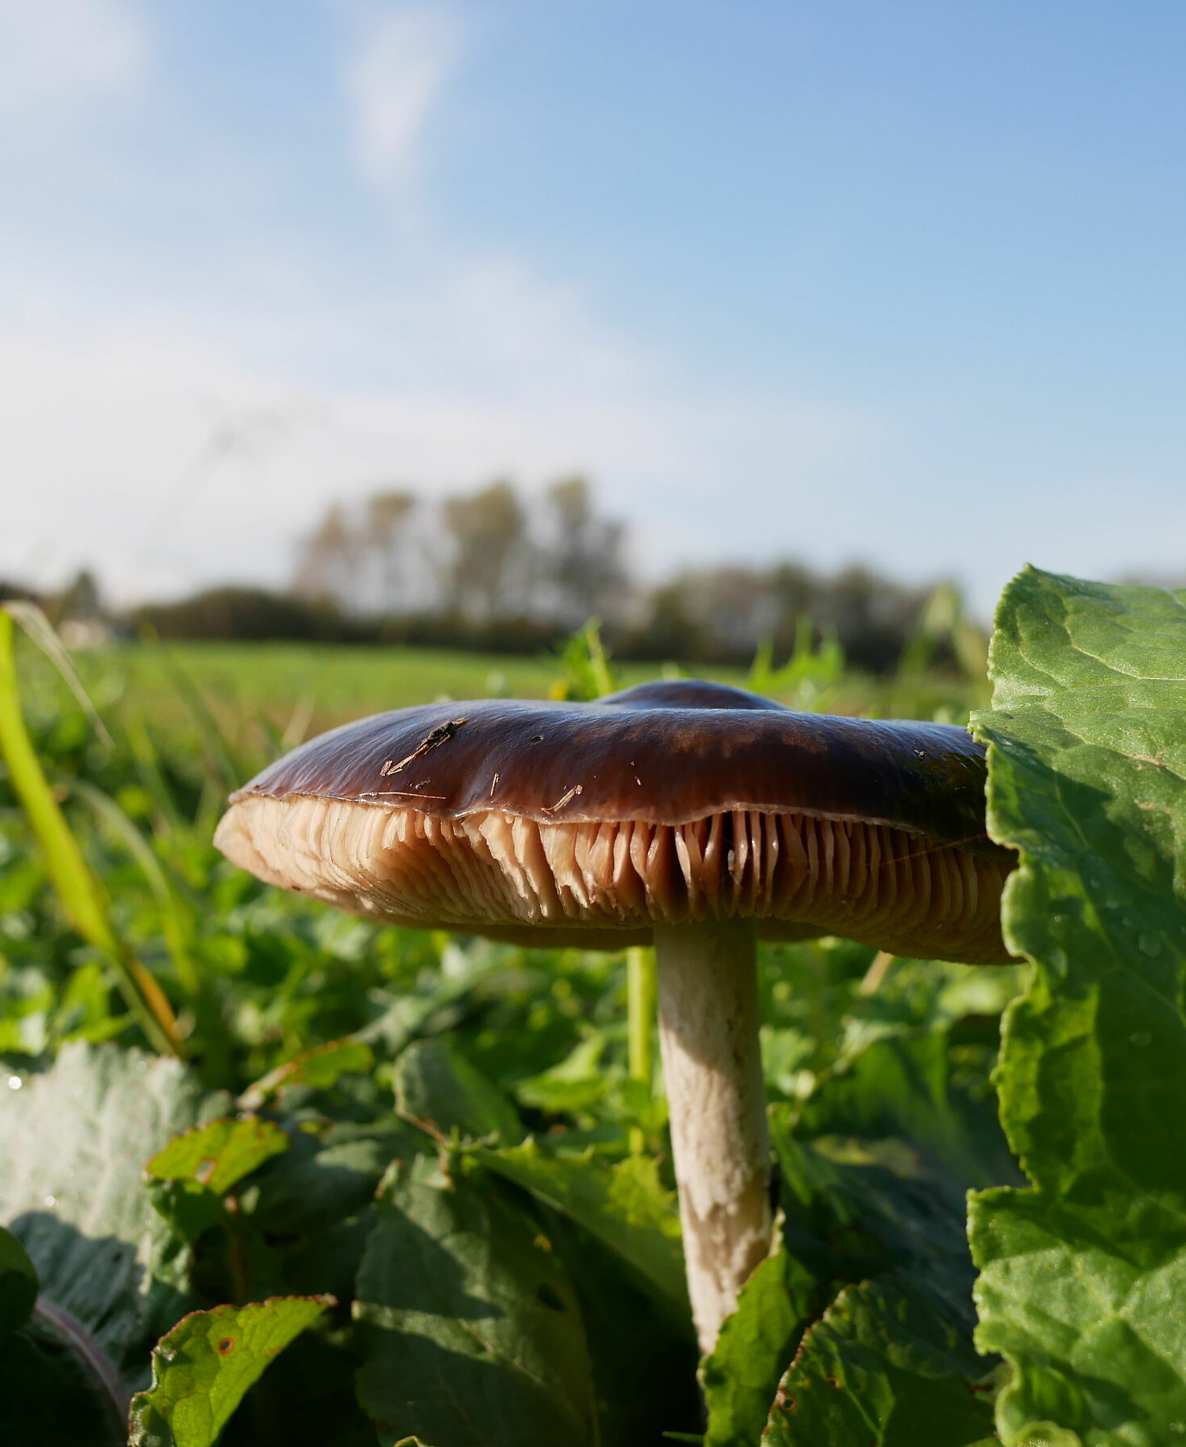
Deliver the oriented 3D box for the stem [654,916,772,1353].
[{"bbox_3d":[0.020,0.064,0.250,0.015,0.070,0.015,-5,2,0],"label":"stem"}]

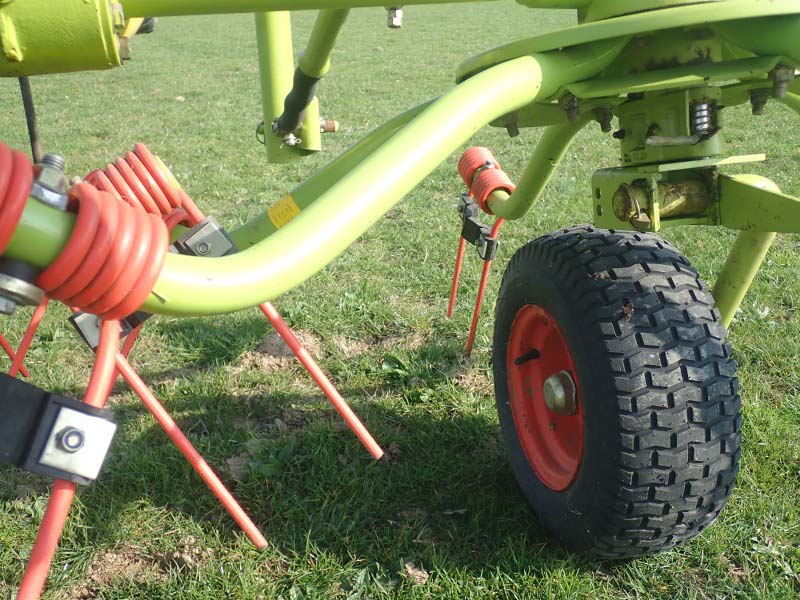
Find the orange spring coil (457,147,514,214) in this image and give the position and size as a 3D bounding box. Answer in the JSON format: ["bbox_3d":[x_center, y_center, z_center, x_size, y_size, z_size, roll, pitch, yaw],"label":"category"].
[{"bbox_3d":[0.145,-0.200,1.470,0.062,0.062,0.136,-7,37,-12],"label":"orange spring coil"}]

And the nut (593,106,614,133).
[{"bbox_3d":[0.239,-0.212,1.030,0.023,0.030,0.023,-9,-6,0],"label":"nut"}]

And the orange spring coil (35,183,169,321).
[{"bbox_3d":[-0.155,-0.025,0.456,0.054,0.061,0.061,27,-3,-40],"label":"orange spring coil"}]

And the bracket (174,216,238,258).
[{"bbox_3d":[-0.161,-0.046,0.730,0.036,0.037,0.027,-39,15,-8],"label":"bracket"}]

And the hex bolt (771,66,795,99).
[{"bbox_3d":[0.315,-0.180,0.725,0.022,0.029,0.022,-3,21,0],"label":"hex bolt"}]

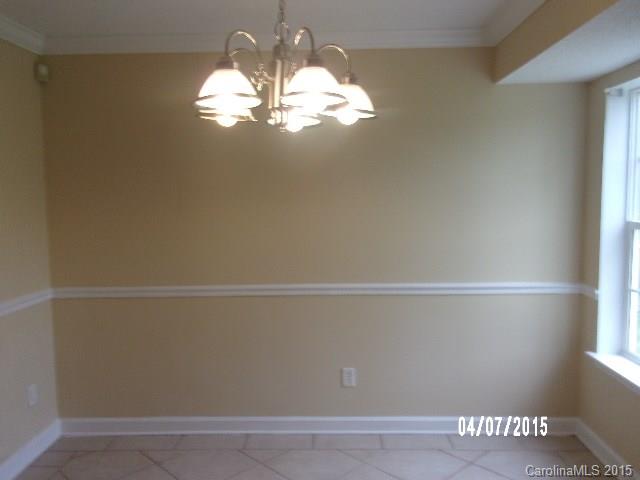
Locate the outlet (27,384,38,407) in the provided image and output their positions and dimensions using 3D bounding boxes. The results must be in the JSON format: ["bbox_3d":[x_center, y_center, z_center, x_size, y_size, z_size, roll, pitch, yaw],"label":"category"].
[{"bbox_3d":[-1.670,0.904,3.021,0.008,0.115,0.072,-1,4,1],"label":"outlet"}]

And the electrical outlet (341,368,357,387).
[{"bbox_3d":[0.182,0.860,3.241,0.073,0.115,0.008,-1,4,1],"label":"electrical outlet"}]

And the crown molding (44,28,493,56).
[{"bbox_3d":[-0.345,-1.179,3.069,2.700,0.086,0.086,-1,4,1],"label":"crown molding"}]

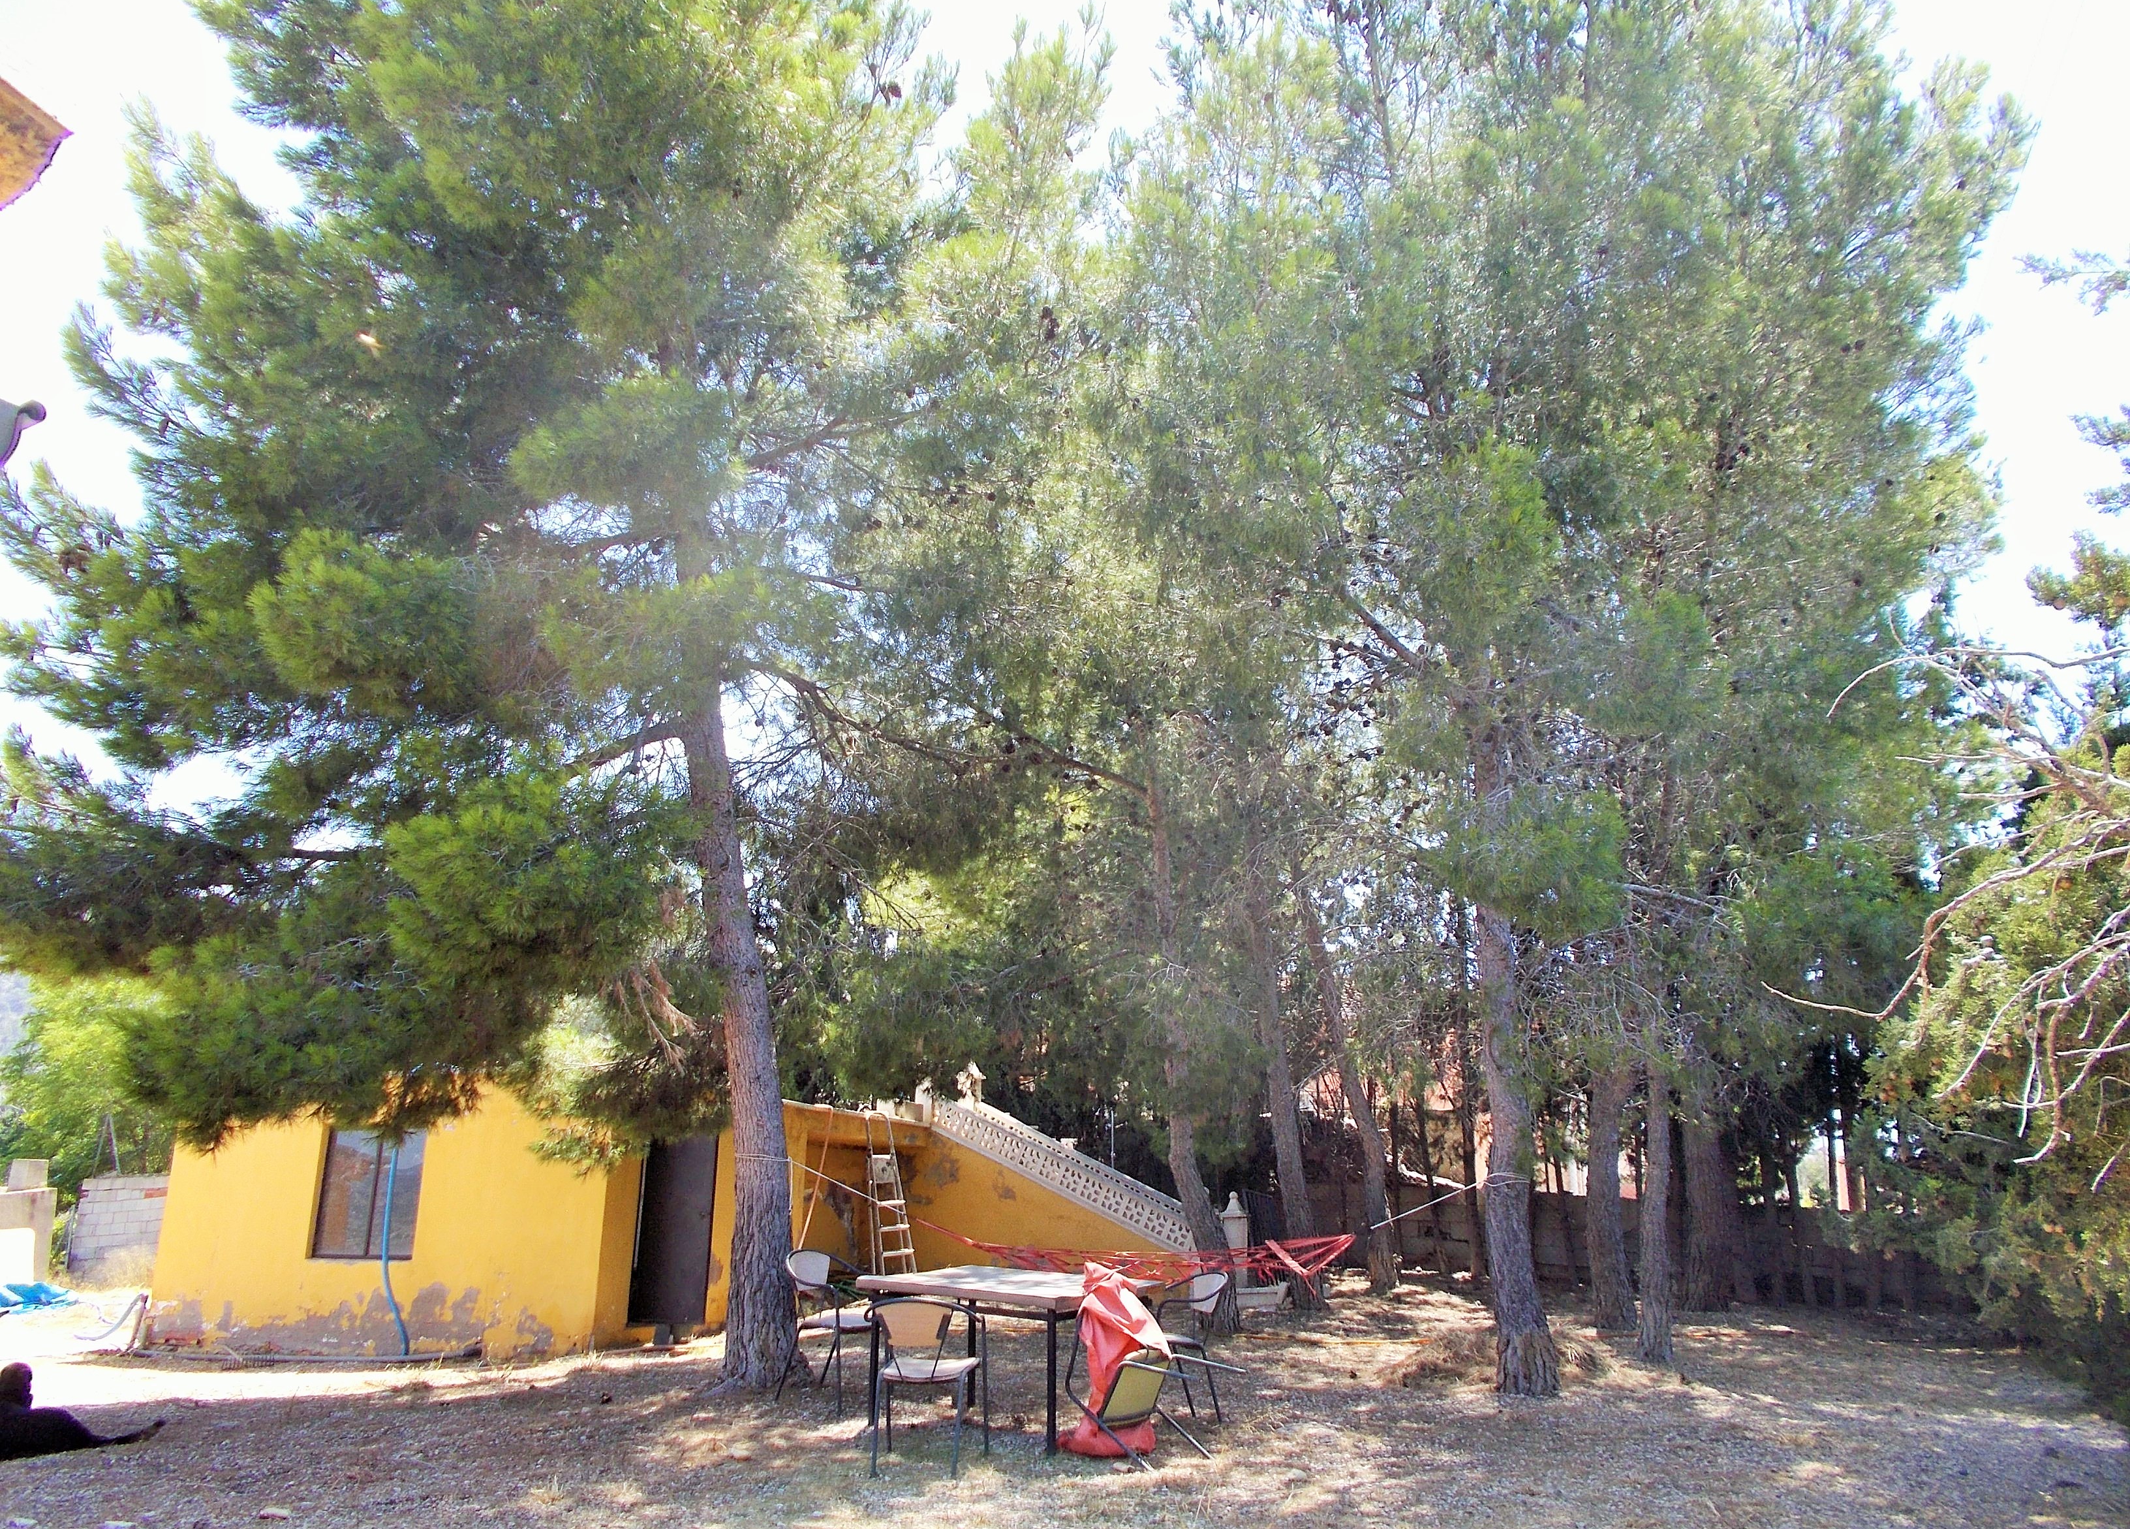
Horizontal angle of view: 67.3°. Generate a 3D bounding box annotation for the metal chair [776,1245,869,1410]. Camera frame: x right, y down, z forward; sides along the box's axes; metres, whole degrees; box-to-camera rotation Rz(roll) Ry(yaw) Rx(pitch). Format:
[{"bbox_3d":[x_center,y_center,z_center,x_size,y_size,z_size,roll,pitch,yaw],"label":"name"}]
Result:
[{"bbox_3d":[-1.252,3.114,8.838,0.560,0.760,0.540,-7,-15,32],"label":"metal chair"}]

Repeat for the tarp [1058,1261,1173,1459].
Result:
[{"bbox_3d":[0.282,2.940,7.998,0.480,0.880,0.540,-8,-16,35],"label":"tarp"}]

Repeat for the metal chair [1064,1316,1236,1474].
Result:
[{"bbox_3d":[0.408,2.978,7.818,0.540,0.560,0.760,15,6,-45],"label":"metal chair"}]

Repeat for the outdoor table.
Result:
[{"bbox_3d":[-0.294,3.082,8.359,1.290,0.740,0.960,-8,-16,35],"label":"outdoor table"}]

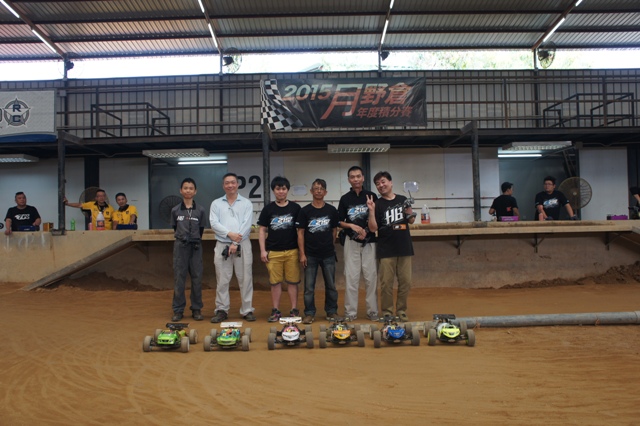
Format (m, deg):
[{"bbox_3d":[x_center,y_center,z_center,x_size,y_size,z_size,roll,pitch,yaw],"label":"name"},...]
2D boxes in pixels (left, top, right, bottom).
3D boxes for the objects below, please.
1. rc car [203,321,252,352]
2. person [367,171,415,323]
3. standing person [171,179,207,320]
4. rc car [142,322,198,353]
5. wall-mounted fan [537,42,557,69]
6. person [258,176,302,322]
[{"bbox_3d":[-0.867,1.179,5.090,0.425,0.200,0.520,-1,-1,-2],"label":"rc car"},{"bbox_3d":[0.835,0.399,6.270,0.570,1.740,0.420,-1,-1,5],"label":"person"},{"bbox_3d":[-1.550,0.419,6.288,0.430,1.650,0.290,-1,-1,-5],"label":"standing person"},{"bbox_3d":[-1.420,1.192,5.090,0.425,0.200,0.520,-1,-1,1],"label":"rc car"},{"bbox_3d":[5.312,-3.694,12.500,0.620,0.620,0.380,-1,11,-29],"label":"wall-mounted fan"},{"bbox_3d":[-0.455,0.412,6.188,0.500,1.665,0.300,-1,-1,-3],"label":"person"}]

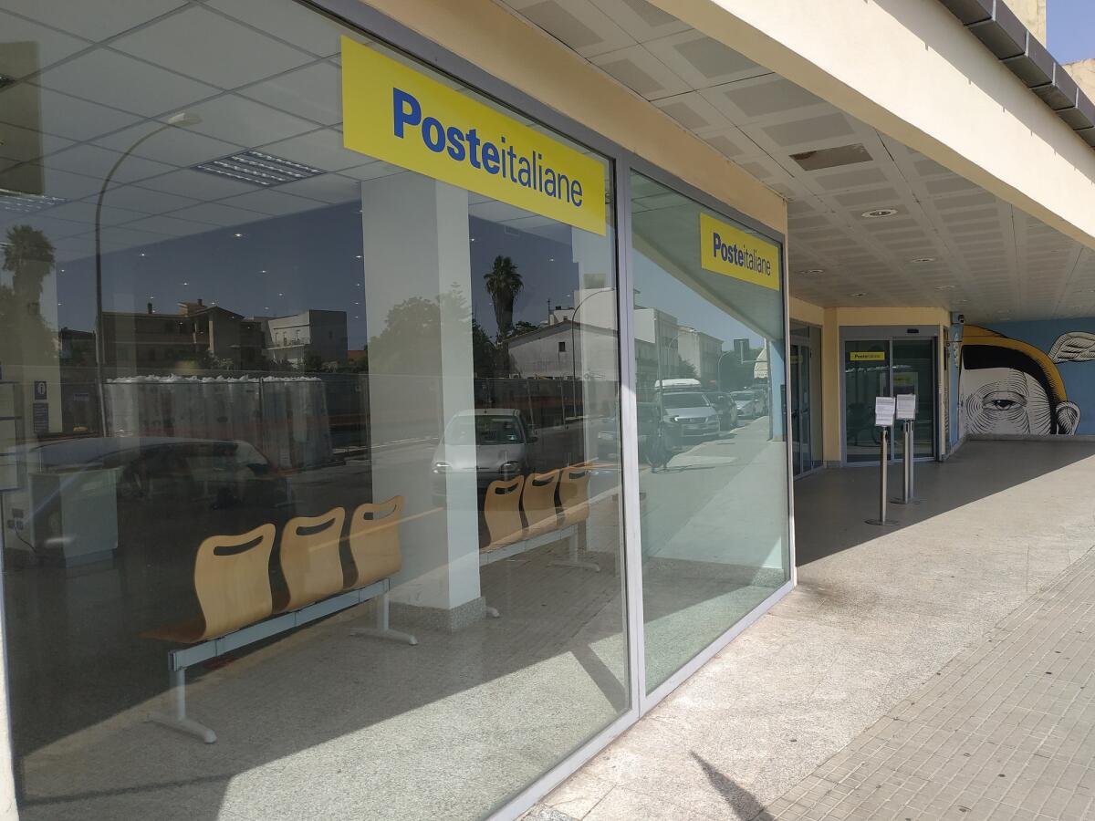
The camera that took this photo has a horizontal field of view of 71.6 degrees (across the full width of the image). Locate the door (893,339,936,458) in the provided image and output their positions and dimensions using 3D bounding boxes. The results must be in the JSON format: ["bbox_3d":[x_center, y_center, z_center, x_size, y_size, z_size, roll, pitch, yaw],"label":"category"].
[{"bbox_3d":[6.977,-0.220,14.427,0.990,2.280,0.060,-2,2,-14],"label":"door"}]

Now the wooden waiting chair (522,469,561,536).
[{"bbox_3d":[-0.218,0.741,5.844,0.510,0.530,0.470,-1,2,30],"label":"wooden waiting chair"}]

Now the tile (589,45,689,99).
[{"bbox_3d":[0.428,-1.499,3.368,0.240,0.020,0.600,0,2,32],"label":"tile"}]

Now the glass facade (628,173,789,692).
[{"bbox_3d":[1.088,0.065,4.614,0.070,2.524,2.484,-1,2,33],"label":"glass facade"}]

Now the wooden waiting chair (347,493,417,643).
[{"bbox_3d":[-1.132,0.986,4.564,0.560,0.910,0.490,-1,2,30],"label":"wooden waiting chair"}]

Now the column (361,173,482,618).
[{"bbox_3d":[-0.840,-0.059,5.098,0.620,2.950,0.350,-1,2,30],"label":"column"}]

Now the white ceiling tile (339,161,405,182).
[{"bbox_3d":[-1.016,-1.512,4.727,0.600,0.020,0.300,0,2,32],"label":"white ceiling tile"}]

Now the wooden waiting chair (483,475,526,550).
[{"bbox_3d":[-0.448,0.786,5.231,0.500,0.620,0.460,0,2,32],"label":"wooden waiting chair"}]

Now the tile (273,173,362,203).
[{"bbox_3d":[-1.495,-1.524,5.264,0.600,0.020,0.600,-1,2,30],"label":"tile"}]

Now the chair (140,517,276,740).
[{"bbox_3d":[-1.533,0.989,3.558,0.540,0.840,0.470,0,2,29],"label":"chair"}]

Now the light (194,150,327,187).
[{"bbox_3d":[-1.795,-1.520,4.744,0.600,0.060,0.600,-1,2,30],"label":"light"}]

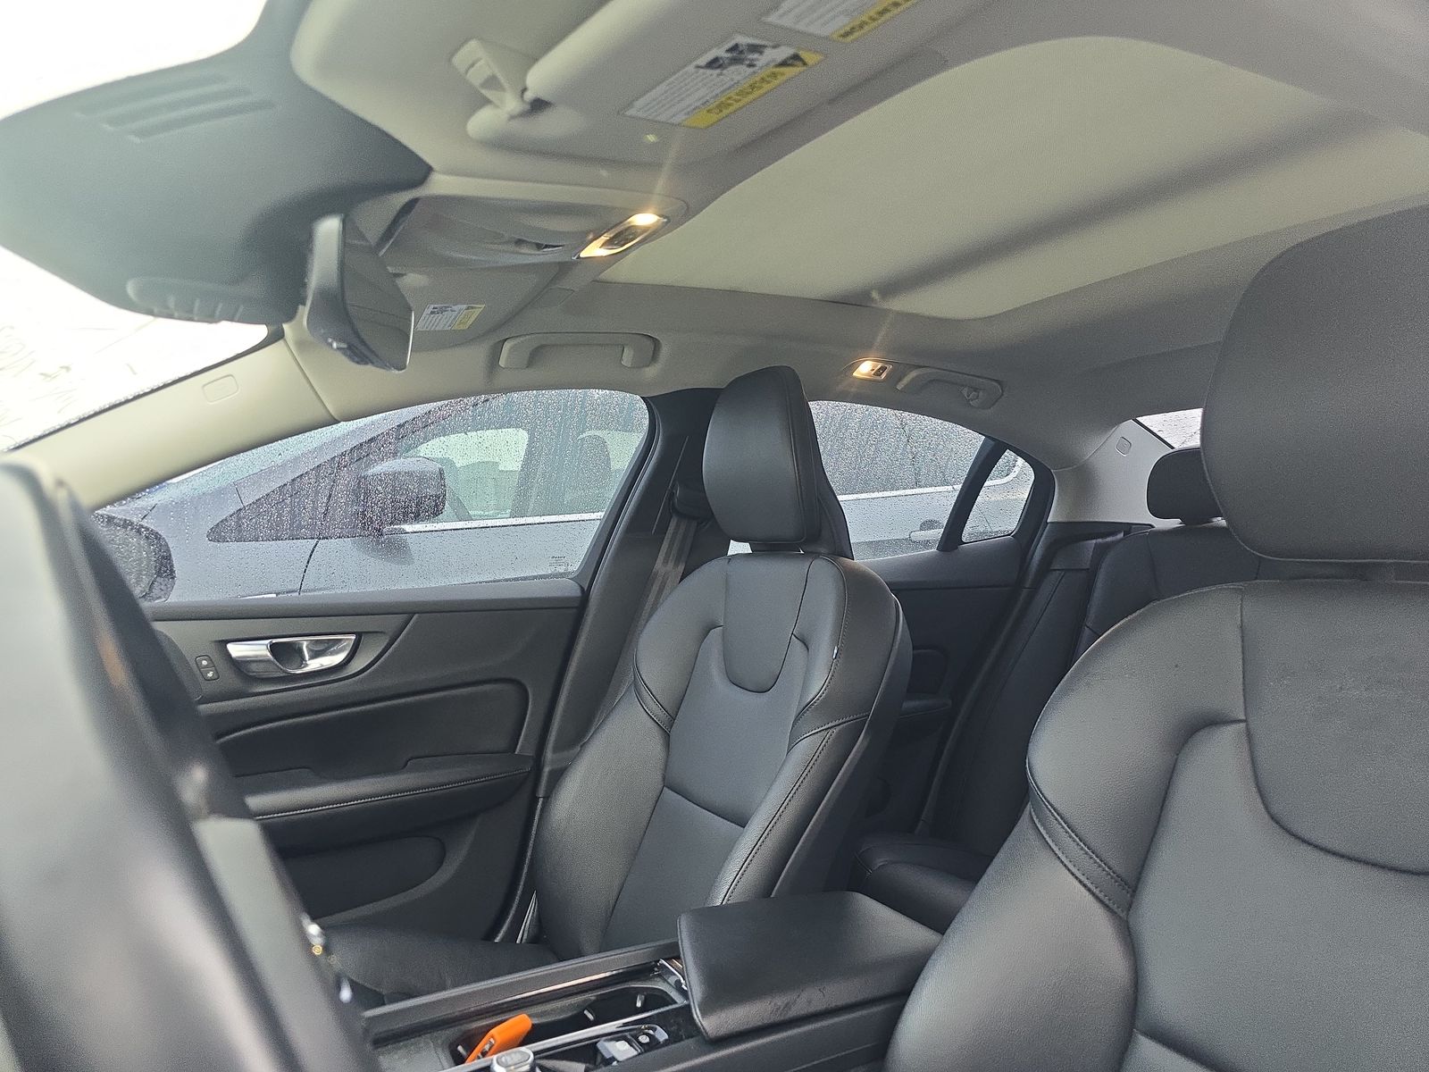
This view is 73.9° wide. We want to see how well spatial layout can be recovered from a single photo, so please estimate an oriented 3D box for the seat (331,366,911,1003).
[{"bbox_3d":[-0.190,0.300,1.090,0.830,1.030,0.540,0,0,-29],"label":"seat"}]

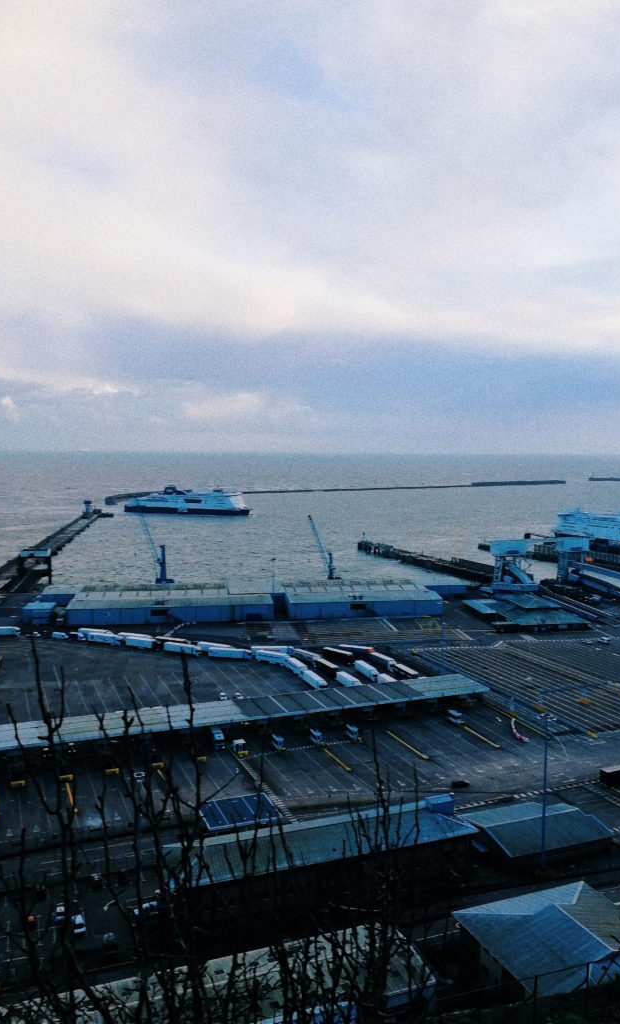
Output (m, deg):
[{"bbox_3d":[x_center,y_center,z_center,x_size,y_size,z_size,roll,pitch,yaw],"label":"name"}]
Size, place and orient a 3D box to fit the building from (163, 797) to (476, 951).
[{"bbox_3d":[2.440,64.890,151.890,59.290,11.130,15.610,-1,5,-21],"label":"building"}]

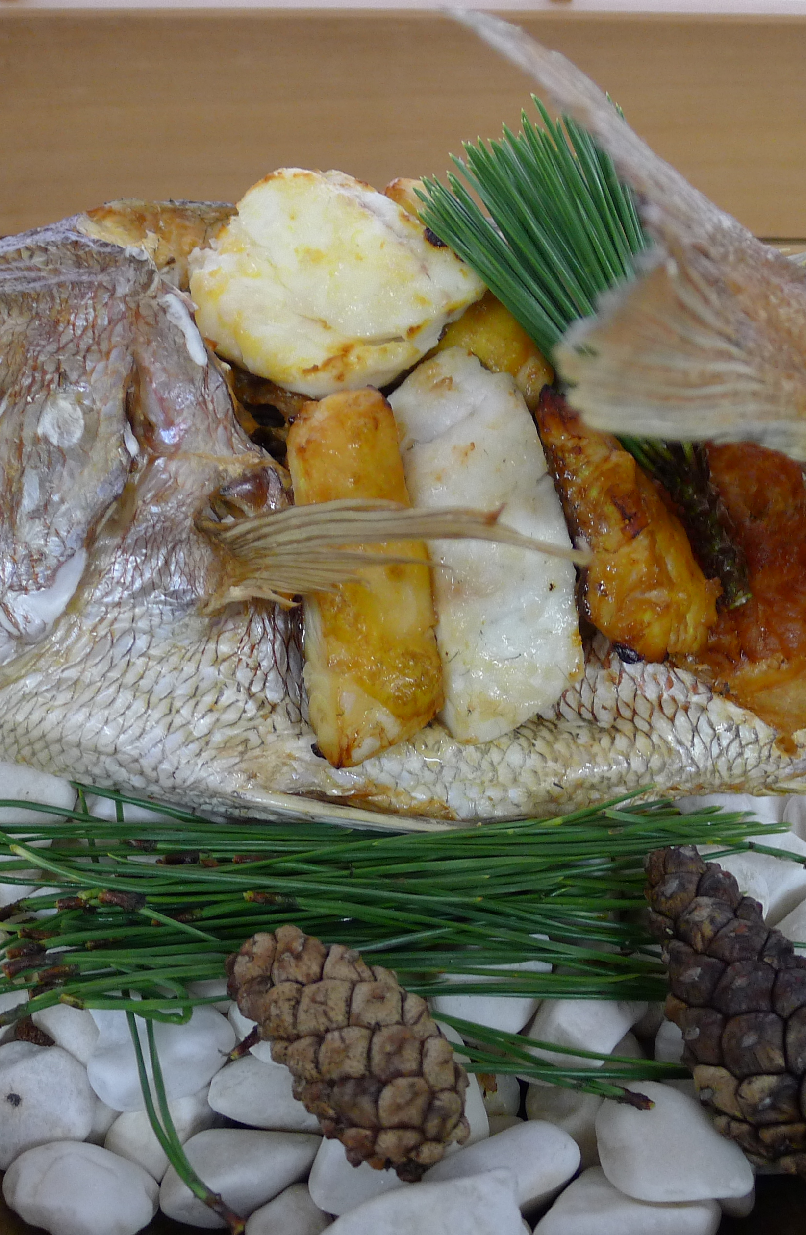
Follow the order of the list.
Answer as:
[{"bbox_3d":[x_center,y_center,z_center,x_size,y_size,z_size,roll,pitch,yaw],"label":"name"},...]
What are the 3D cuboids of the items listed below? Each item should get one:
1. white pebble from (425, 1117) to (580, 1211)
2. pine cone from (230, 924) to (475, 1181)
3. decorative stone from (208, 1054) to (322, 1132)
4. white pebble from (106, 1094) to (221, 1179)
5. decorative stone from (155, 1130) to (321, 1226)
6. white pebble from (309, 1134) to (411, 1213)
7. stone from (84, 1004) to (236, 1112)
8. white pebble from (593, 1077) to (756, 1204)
[{"bbox_3d":[0.016,0.098,0.218,0.033,0.011,0.016,-12,42,-16],"label":"white pebble"},{"bbox_3d":[-0.013,0.076,0.214,0.028,0.028,0.050,-26,51,-29],"label":"pine cone"},{"bbox_3d":[-0.023,0.087,0.226,0.025,0.010,0.015,6,40,5],"label":"decorative stone"},{"bbox_3d":[-0.039,0.083,0.201,0.018,0.014,0.016,2,40,0],"label":"white pebble"},{"bbox_3d":[-0.029,0.100,0.220,0.029,0.011,0.015,-11,42,-15],"label":"decorative stone"},{"bbox_3d":[-0.006,0.092,0.204,0.020,0.013,0.016,2,40,0],"label":"white pebble"},{"bbox_3d":[-0.040,0.071,0.204,0.025,0.016,0.021,2,40,0],"label":"stone"},{"bbox_3d":[0.048,0.093,0.220,0.029,0.012,0.018,20,44,21],"label":"white pebble"}]

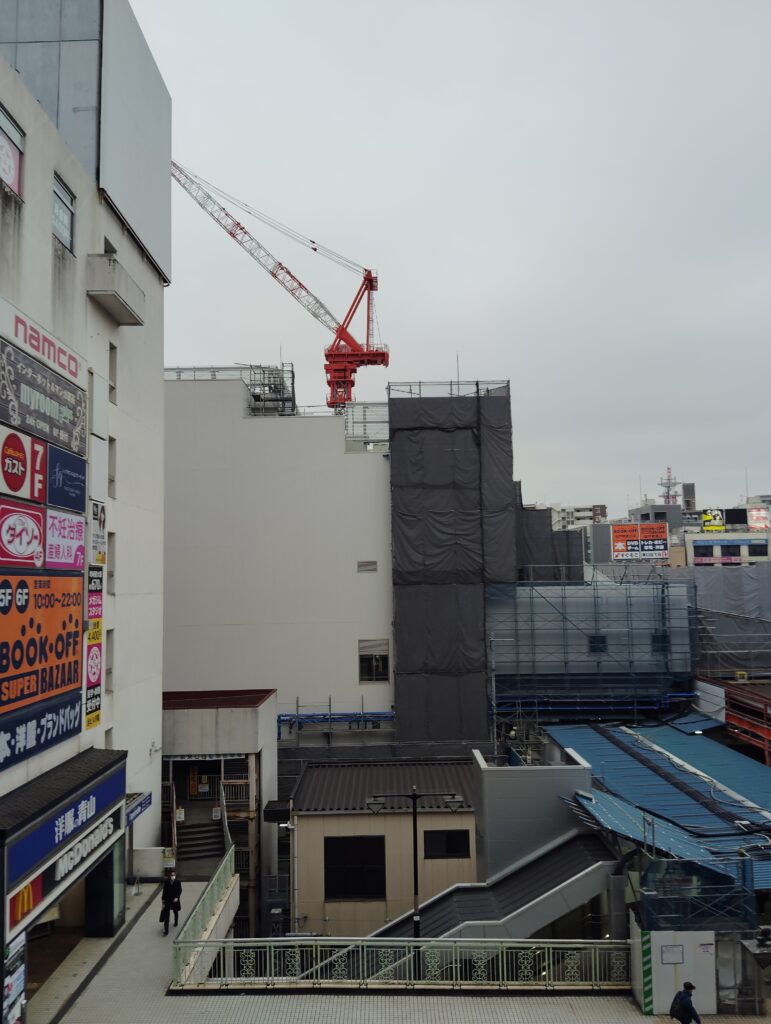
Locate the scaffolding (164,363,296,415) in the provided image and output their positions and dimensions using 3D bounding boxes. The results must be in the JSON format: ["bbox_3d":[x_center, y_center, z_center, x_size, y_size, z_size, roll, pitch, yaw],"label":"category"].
[{"bbox_3d":[-9.482,-7.522,50.800,7.771,2.800,3.000,-1,-5,-1],"label":"scaffolding"}]

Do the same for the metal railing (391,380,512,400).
[{"bbox_3d":[3.593,-7.113,48.600,7.059,1.050,1.000,-1,-5,0],"label":"metal railing"}]

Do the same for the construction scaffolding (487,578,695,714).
[{"bbox_3d":[11.426,7.500,46.800,11.400,7.549,1.600,-1,-5,0],"label":"construction scaffolding"}]

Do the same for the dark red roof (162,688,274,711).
[{"bbox_3d":[-8.084,8.321,36.791,5.900,0.300,5.700,-1,-5,0],"label":"dark red roof"}]

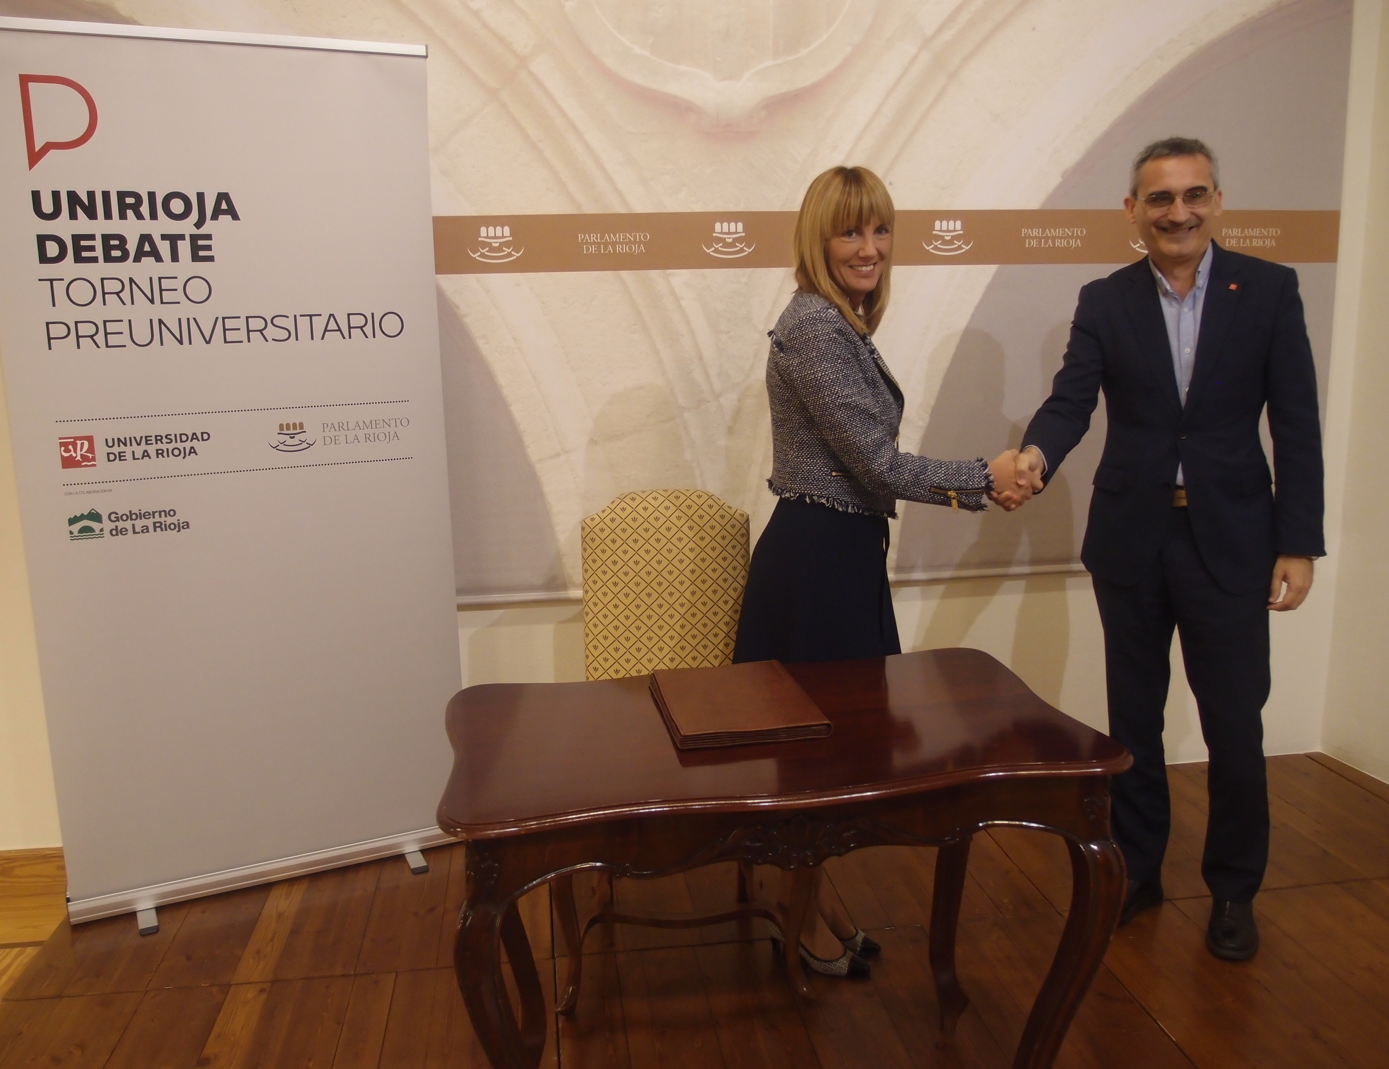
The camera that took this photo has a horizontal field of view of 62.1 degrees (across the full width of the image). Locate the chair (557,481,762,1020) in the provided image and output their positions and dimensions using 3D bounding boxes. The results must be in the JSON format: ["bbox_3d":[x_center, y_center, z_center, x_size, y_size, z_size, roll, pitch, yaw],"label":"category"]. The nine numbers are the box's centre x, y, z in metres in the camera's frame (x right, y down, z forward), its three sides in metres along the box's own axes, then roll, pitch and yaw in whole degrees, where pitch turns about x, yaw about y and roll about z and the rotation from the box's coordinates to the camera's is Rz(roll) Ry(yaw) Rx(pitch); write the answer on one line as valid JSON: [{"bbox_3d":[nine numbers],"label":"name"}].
[{"bbox_3d":[-0.038,0.451,2.590,0.560,1.035,0.575,-2,11,-3],"label":"chair"}]

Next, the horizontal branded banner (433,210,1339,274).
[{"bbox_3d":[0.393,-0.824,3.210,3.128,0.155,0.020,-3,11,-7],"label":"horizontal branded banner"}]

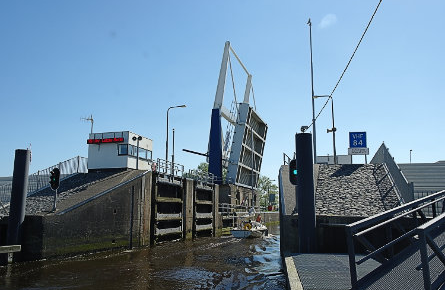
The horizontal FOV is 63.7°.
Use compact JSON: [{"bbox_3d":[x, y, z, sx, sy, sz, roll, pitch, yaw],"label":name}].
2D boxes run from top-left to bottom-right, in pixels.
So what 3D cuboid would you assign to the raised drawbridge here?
[{"bbox_3d":[2.487,-3.400,49.853,5.244,18.569,11.750,-3,-11,18],"label":"raised drawbridge"}]

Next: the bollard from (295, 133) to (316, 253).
[{"bbox_3d":[3.411,2.037,14.752,0.650,5.087,0.650,-3,-11,18],"label":"bollard"}]

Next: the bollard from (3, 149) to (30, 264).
[{"bbox_3d":[-9.680,2.842,16.870,0.650,5.253,0.650,-3,-11,18],"label":"bollard"}]

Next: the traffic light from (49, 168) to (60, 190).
[{"bbox_3d":[-8.405,1.718,17.929,0.525,1.104,0.350,-3,-11,18],"label":"traffic light"}]

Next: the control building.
[{"bbox_3d":[-7.251,0.699,25.993,3.102,2.541,3.340,-3,-11,18],"label":"control building"}]

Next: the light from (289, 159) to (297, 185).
[{"bbox_3d":[3.159,1.193,15.500,0.525,1.123,0.350,-3,-11,18],"label":"light"}]

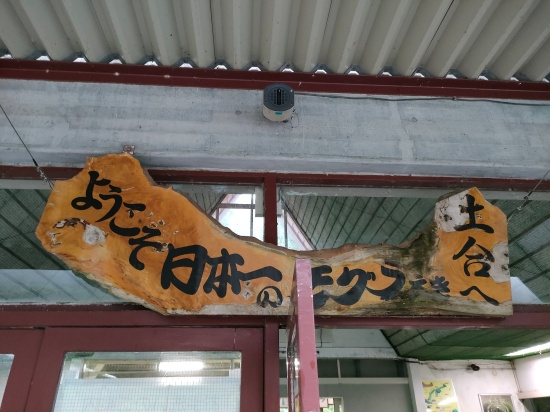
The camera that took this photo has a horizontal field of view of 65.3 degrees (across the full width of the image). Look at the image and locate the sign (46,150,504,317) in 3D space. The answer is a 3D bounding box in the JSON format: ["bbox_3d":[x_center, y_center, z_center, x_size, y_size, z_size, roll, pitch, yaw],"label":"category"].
[{"bbox_3d":[0.031,0.137,1.973,2.134,0.710,0.085,1,-9,-4],"label":"sign"}]

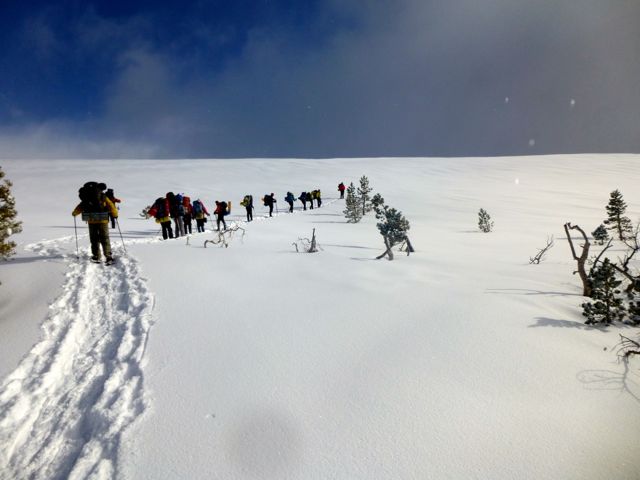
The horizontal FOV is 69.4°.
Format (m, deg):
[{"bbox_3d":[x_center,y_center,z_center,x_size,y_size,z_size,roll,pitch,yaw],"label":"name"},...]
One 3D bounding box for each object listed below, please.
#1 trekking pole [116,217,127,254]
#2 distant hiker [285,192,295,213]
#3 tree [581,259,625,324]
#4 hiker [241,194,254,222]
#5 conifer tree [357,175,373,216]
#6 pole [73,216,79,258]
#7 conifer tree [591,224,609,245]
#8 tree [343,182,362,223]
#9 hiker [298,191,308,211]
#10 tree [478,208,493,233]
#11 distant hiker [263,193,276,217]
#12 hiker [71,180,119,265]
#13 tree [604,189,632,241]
[{"bbox_3d":[-4.410,-0.095,10.275,0.060,0.906,0.060,-7,16,0],"label":"trekking pole"},{"bbox_3d":[-2.457,-3.111,38.500,0.850,1.720,0.620,3,-4,-40],"label":"distant hiker"},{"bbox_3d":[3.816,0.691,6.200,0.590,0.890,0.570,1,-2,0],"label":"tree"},{"bbox_3d":[-4.737,-2.039,30.200,0.650,1.740,0.800,-3,-4,40],"label":"hiker"},{"bbox_3d":[3.129,-3.108,32.500,1.080,2.900,1.050,1,-2,0],"label":"conifer tree"},{"bbox_3d":[-5.386,-0.057,10.225,0.060,0.973,0.060,0,9,0],"label":"pole"},{"bbox_3d":[8.950,-0.160,14.800,0.570,0.660,0.550,1,-2,0],"label":"conifer tree"},{"bbox_3d":[2.074,-2.361,29.500,1.200,2.580,1.200,0,-3,0],"label":"tree"},{"bbox_3d":[-1.518,-3.526,42.000,0.750,1.700,0.750,-1,-3,41],"label":"hiker"},{"bbox_3d":[7.901,-0.921,22.000,0.720,1.170,0.720,0,-3,0],"label":"tree"},{"bbox_3d":[-3.715,-2.556,34.000,0.900,1.730,0.600,2,-4,-30],"label":"distant hiker"},{"bbox_3d":[-4.992,-0.379,10.300,1.000,1.830,0.700,1,-2,0],"label":"hiker"},{"bbox_3d":[10.868,-0.909,16.800,1.030,1.900,1.000,1,-2,0],"label":"tree"}]

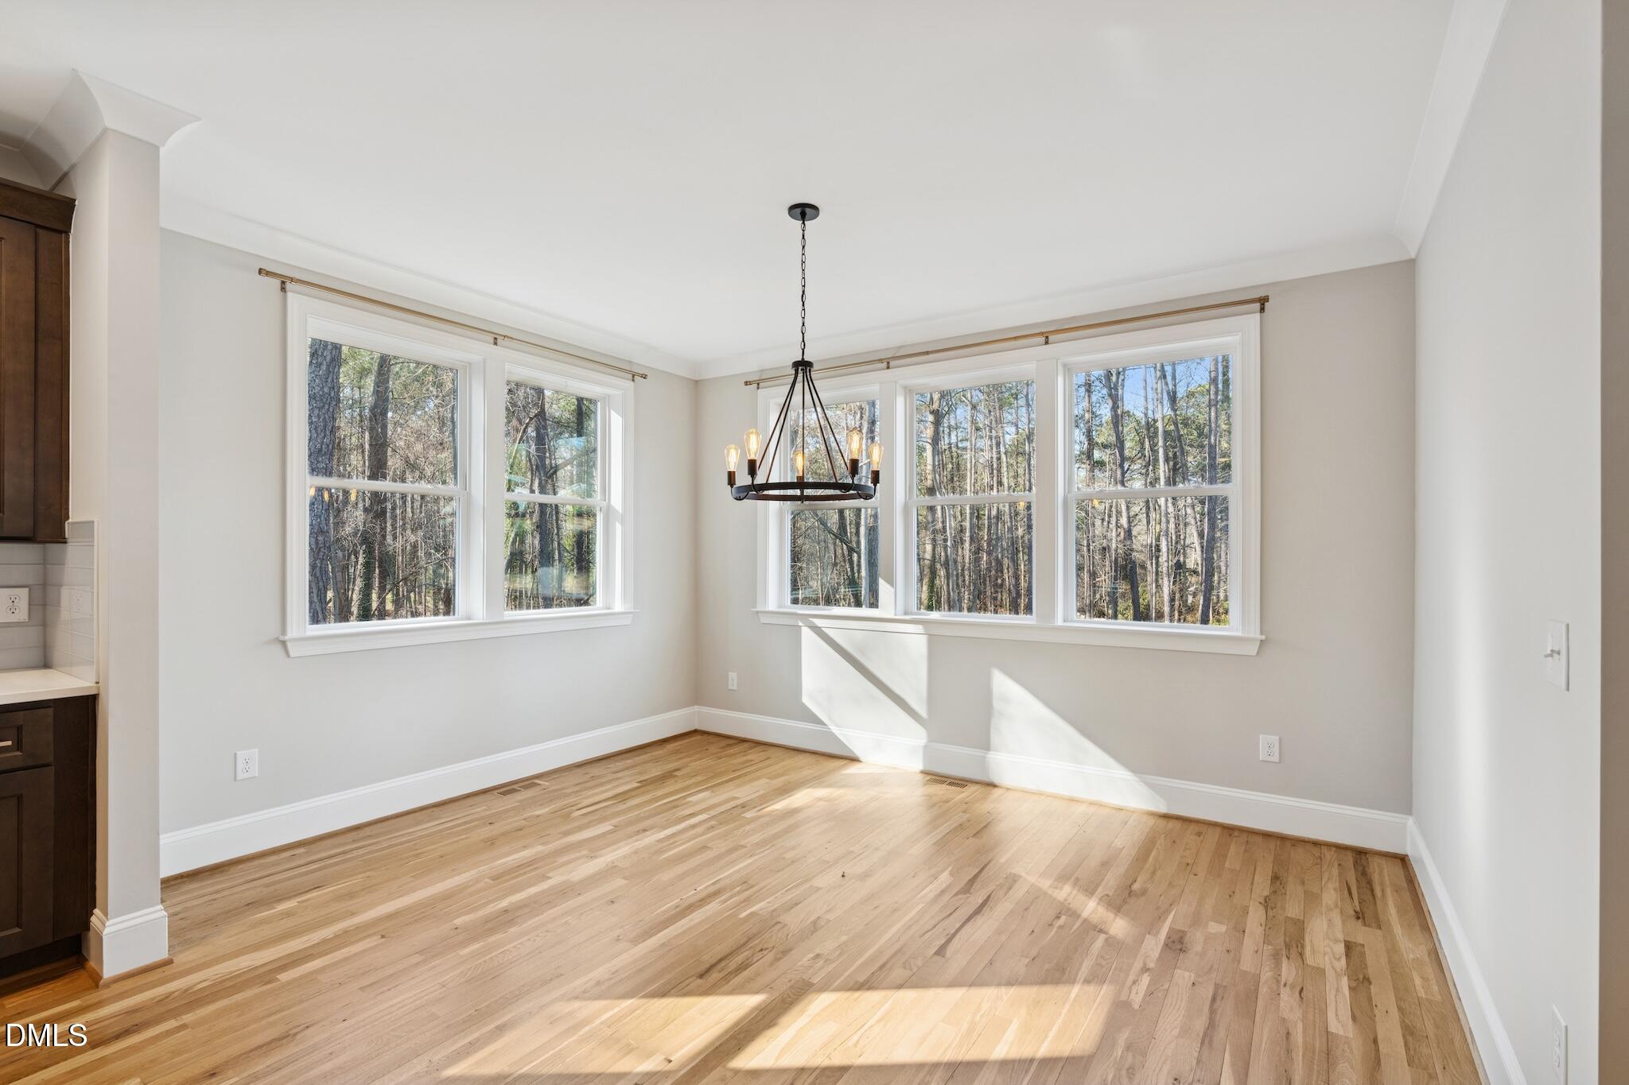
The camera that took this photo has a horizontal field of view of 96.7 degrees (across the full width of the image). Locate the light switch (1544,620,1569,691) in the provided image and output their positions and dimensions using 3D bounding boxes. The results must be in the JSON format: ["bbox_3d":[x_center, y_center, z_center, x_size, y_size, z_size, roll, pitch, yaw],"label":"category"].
[{"bbox_3d":[1.425,0.215,1.401,0.016,0.125,0.126,0,-1,34],"label":"light switch"}]

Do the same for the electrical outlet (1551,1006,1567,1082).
[{"bbox_3d":[1.367,0.928,1.324,0.008,0.117,0.075,0,-1,34],"label":"electrical outlet"}]

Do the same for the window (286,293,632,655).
[{"bbox_3d":[-1.804,-0.285,4.111,0.070,1.653,2.095,0,-1,34],"label":"window"}]

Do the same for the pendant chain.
[{"bbox_3d":[-0.045,-1.025,2.925,0.023,0.585,0.023,0,-1,34],"label":"pendant chain"}]

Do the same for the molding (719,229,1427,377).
[{"bbox_3d":[0.848,-1.295,4.316,4.213,0.116,0.090,0,-1,34],"label":"molding"}]

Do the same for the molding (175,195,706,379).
[{"bbox_3d":[-1.743,-1.308,4.156,0.090,0.116,3.246,0,-1,34],"label":"molding"}]

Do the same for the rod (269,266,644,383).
[{"bbox_3d":[-1.731,-1.127,3.954,0.040,0.035,2.175,0,-1,34],"label":"rod"}]

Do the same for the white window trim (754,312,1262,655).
[{"bbox_3d":[0.851,-0.266,4.245,3.029,1.625,0.100,0,-1,34],"label":"white window trim"}]

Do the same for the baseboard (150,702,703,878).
[{"bbox_3d":[-1.782,1.290,4.140,0.022,0.173,3.246,0,-1,34],"label":"baseboard"}]

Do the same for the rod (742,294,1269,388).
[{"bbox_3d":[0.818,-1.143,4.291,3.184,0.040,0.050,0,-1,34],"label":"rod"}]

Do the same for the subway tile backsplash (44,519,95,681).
[{"bbox_3d":[-2.541,0.189,2.469,0.633,0.510,0.012,0,-1,34],"label":"subway tile backsplash"}]

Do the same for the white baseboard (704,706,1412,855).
[{"bbox_3d":[0.833,1.279,4.209,4.126,0.183,0.018,0,-1,34],"label":"white baseboard"}]

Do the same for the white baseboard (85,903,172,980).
[{"bbox_3d":[-2.164,1.245,2.290,0.150,0.180,0.155,0,-1,34],"label":"white baseboard"}]

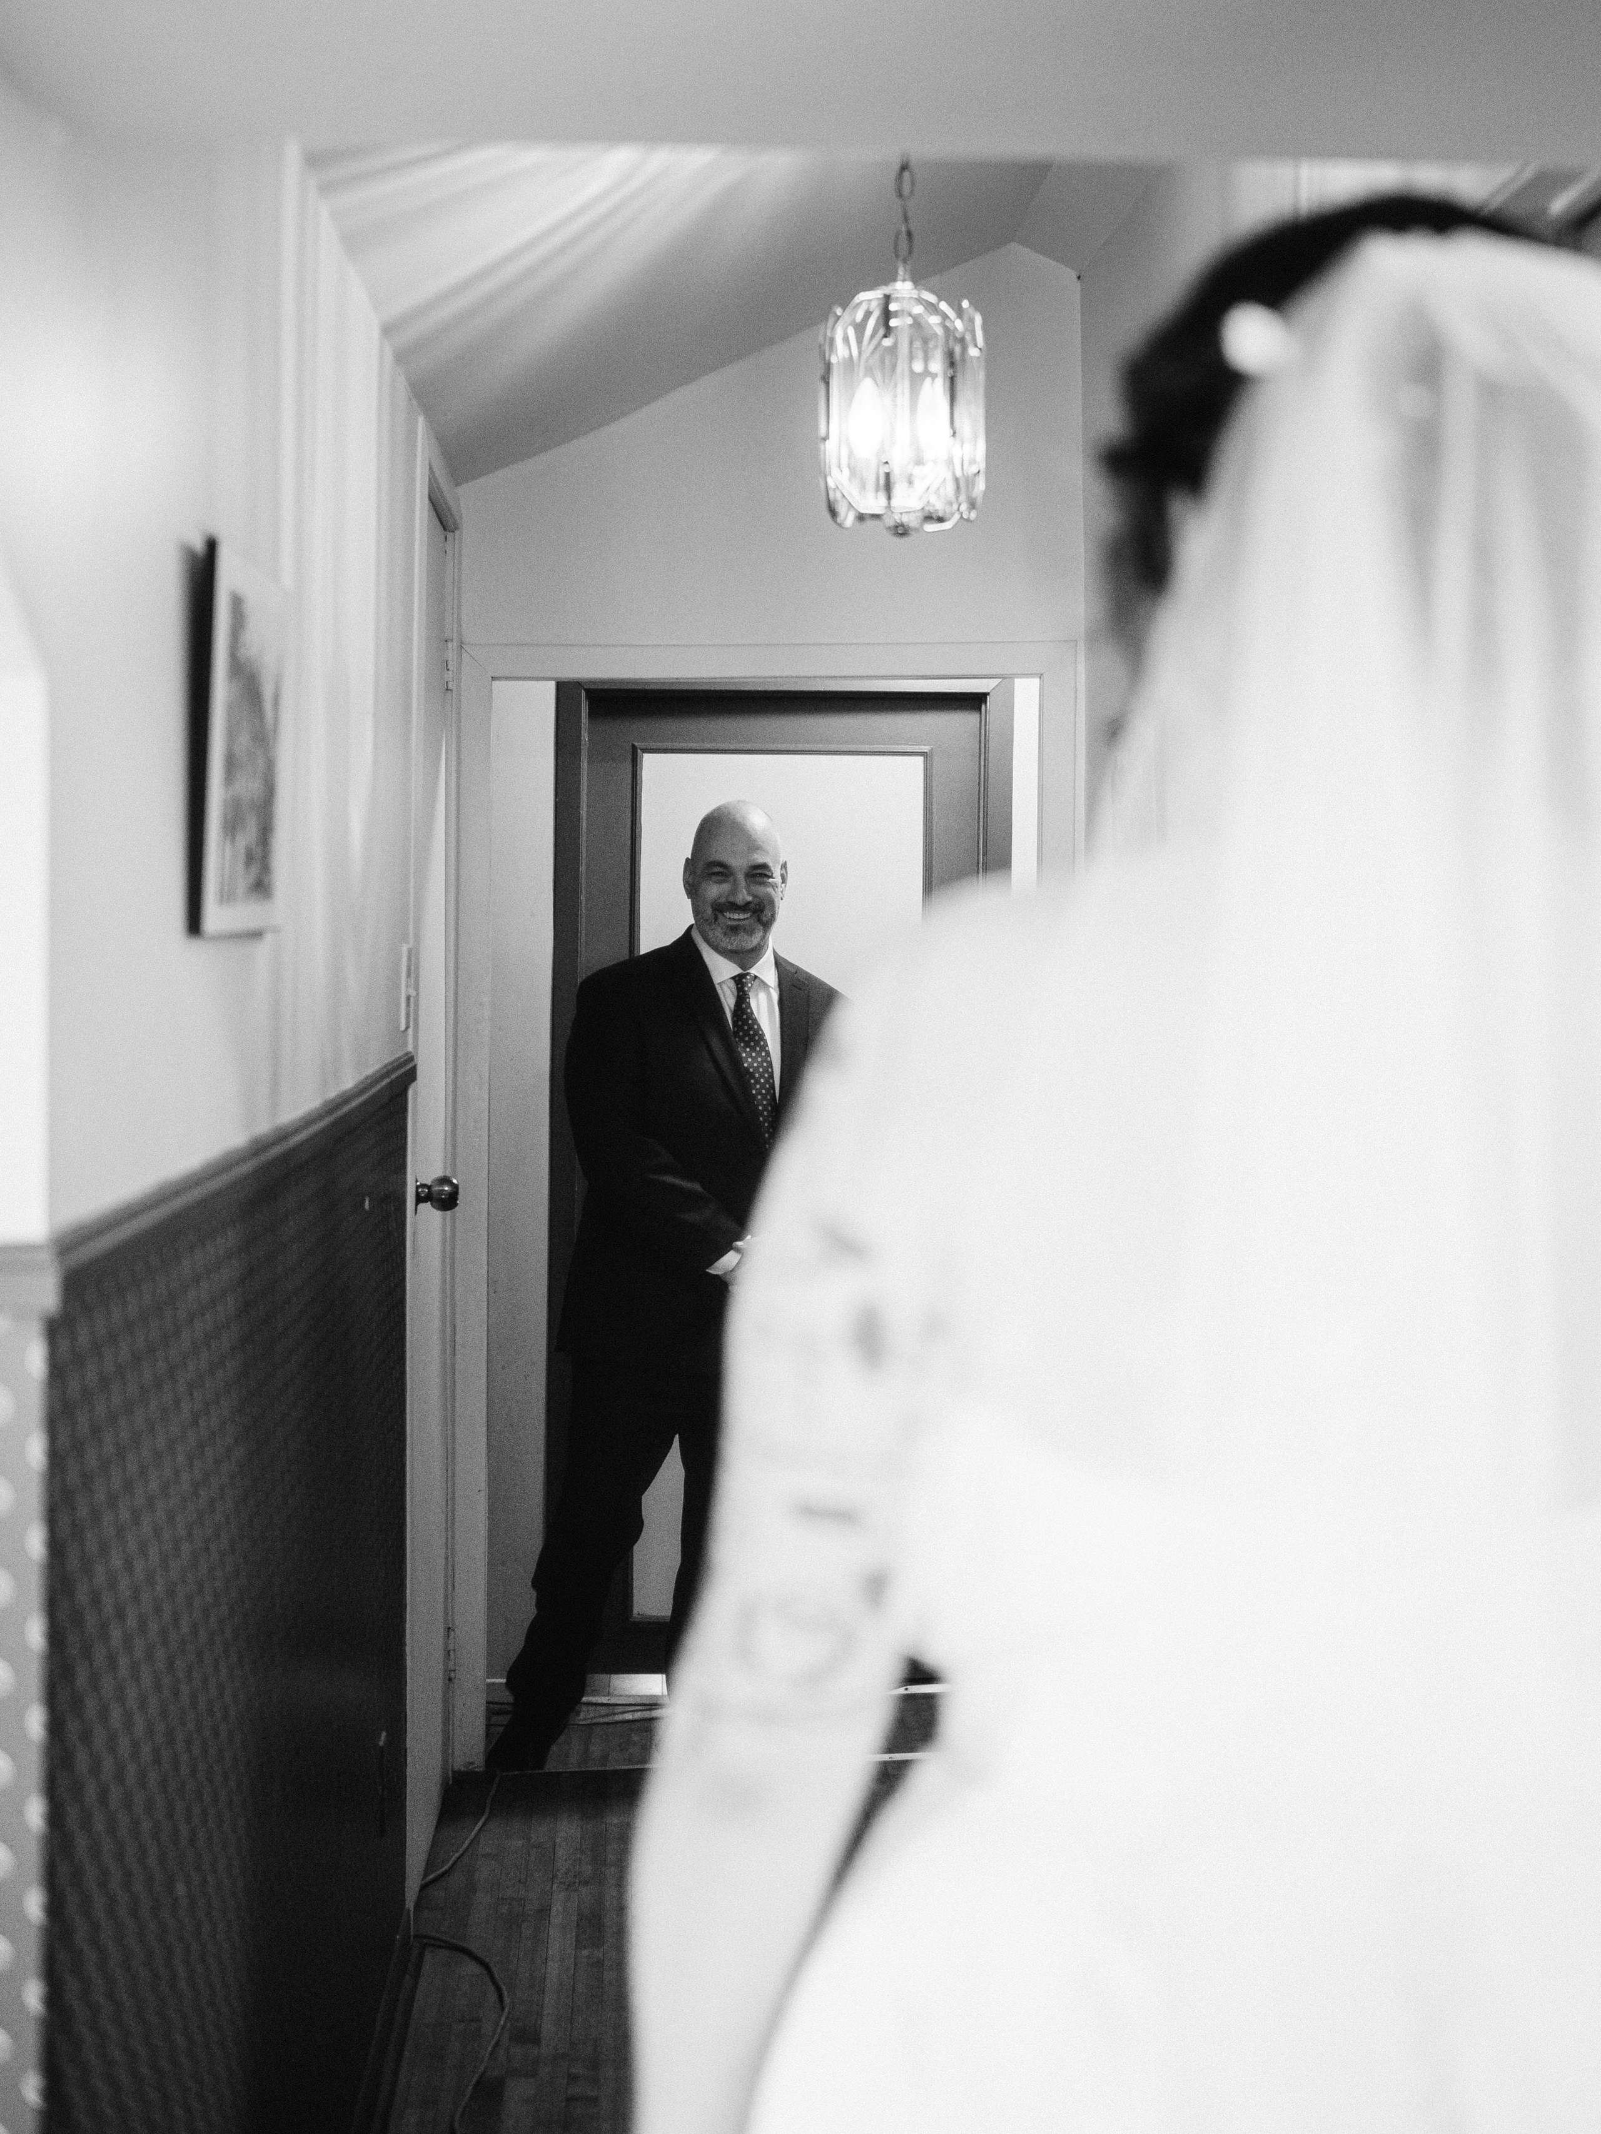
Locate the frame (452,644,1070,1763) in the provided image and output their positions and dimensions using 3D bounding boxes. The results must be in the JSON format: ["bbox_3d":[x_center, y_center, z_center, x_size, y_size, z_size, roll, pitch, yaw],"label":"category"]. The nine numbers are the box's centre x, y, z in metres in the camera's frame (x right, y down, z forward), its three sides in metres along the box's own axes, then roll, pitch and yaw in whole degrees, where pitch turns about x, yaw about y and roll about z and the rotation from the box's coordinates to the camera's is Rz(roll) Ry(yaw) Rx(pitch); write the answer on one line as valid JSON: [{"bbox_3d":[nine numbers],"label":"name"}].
[{"bbox_3d":[-0.057,0.233,5.191,1.028,1.874,0.130,0,2,-3],"label":"frame"}]

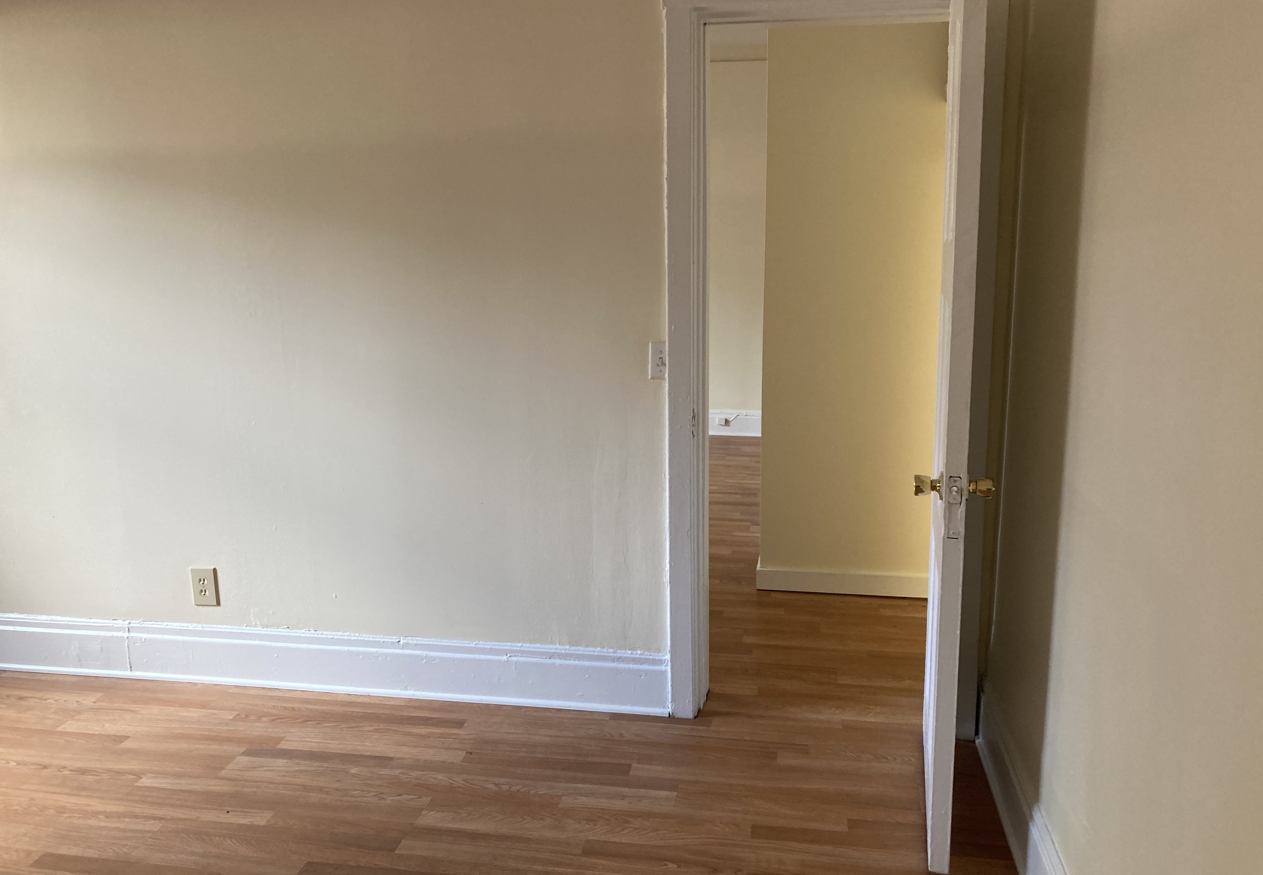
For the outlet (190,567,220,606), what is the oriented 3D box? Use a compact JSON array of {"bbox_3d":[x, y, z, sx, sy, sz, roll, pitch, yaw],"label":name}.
[{"bbox_3d":[-1.450,0.510,3.475,0.084,0.128,0.014,1,10,10],"label":"outlet"}]

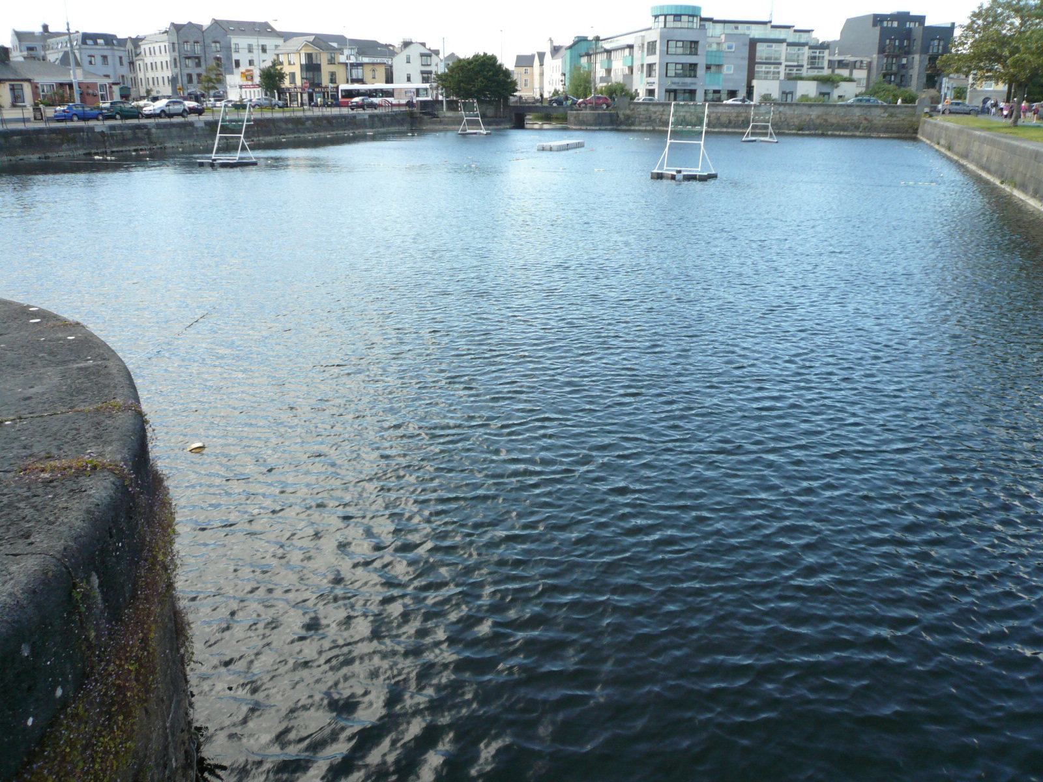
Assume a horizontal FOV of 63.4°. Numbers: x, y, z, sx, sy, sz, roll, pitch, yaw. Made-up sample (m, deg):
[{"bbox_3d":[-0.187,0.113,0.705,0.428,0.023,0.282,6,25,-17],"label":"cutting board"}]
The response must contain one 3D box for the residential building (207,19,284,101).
[{"bbox_3d":[-48.342,-57.003,147.000,11.500,13.800,8.500,-10,22,-28],"label":"residential building"}]

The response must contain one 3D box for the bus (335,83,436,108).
[{"bbox_3d":[-17.507,-38.088,109.000,12.000,3.000,2.550,0,19,0],"label":"bus"}]

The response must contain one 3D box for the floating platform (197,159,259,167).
[{"bbox_3d":[-15.414,-12.110,44.575,2.800,0.360,1.500,6,20,17],"label":"floating platform"}]

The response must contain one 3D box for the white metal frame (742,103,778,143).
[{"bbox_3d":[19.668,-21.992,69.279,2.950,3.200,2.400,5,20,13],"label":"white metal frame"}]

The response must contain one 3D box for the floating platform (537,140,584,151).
[{"bbox_3d":[2.771,-16.656,57.305,1.500,0.400,6.000,7,20,20],"label":"floating platform"}]

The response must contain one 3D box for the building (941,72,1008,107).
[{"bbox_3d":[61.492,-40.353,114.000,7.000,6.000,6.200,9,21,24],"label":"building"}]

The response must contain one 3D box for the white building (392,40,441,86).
[{"bbox_3d":[-17.305,-52.369,139.555,8.000,10.200,10.000,-3,19,-9],"label":"white building"}]

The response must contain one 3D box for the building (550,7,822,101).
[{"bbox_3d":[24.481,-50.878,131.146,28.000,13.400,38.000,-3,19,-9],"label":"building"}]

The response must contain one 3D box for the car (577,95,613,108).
[{"bbox_3d":[9.122,-36.272,106.000,4.300,1.500,1.780,6,20,15],"label":"car"}]

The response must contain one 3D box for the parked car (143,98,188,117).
[{"bbox_3d":[-34.124,-27.091,81.000,1.790,1.620,4.320,8,20,22],"label":"parked car"}]

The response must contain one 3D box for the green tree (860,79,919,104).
[{"bbox_3d":[39.522,-31.772,90.804,6.400,3.600,4.200,7,20,19],"label":"green tree"}]

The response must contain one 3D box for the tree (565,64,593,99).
[{"bbox_3d":[8.115,-43.091,119.206,3.800,5.900,3.700,0,19,0],"label":"tree"}]

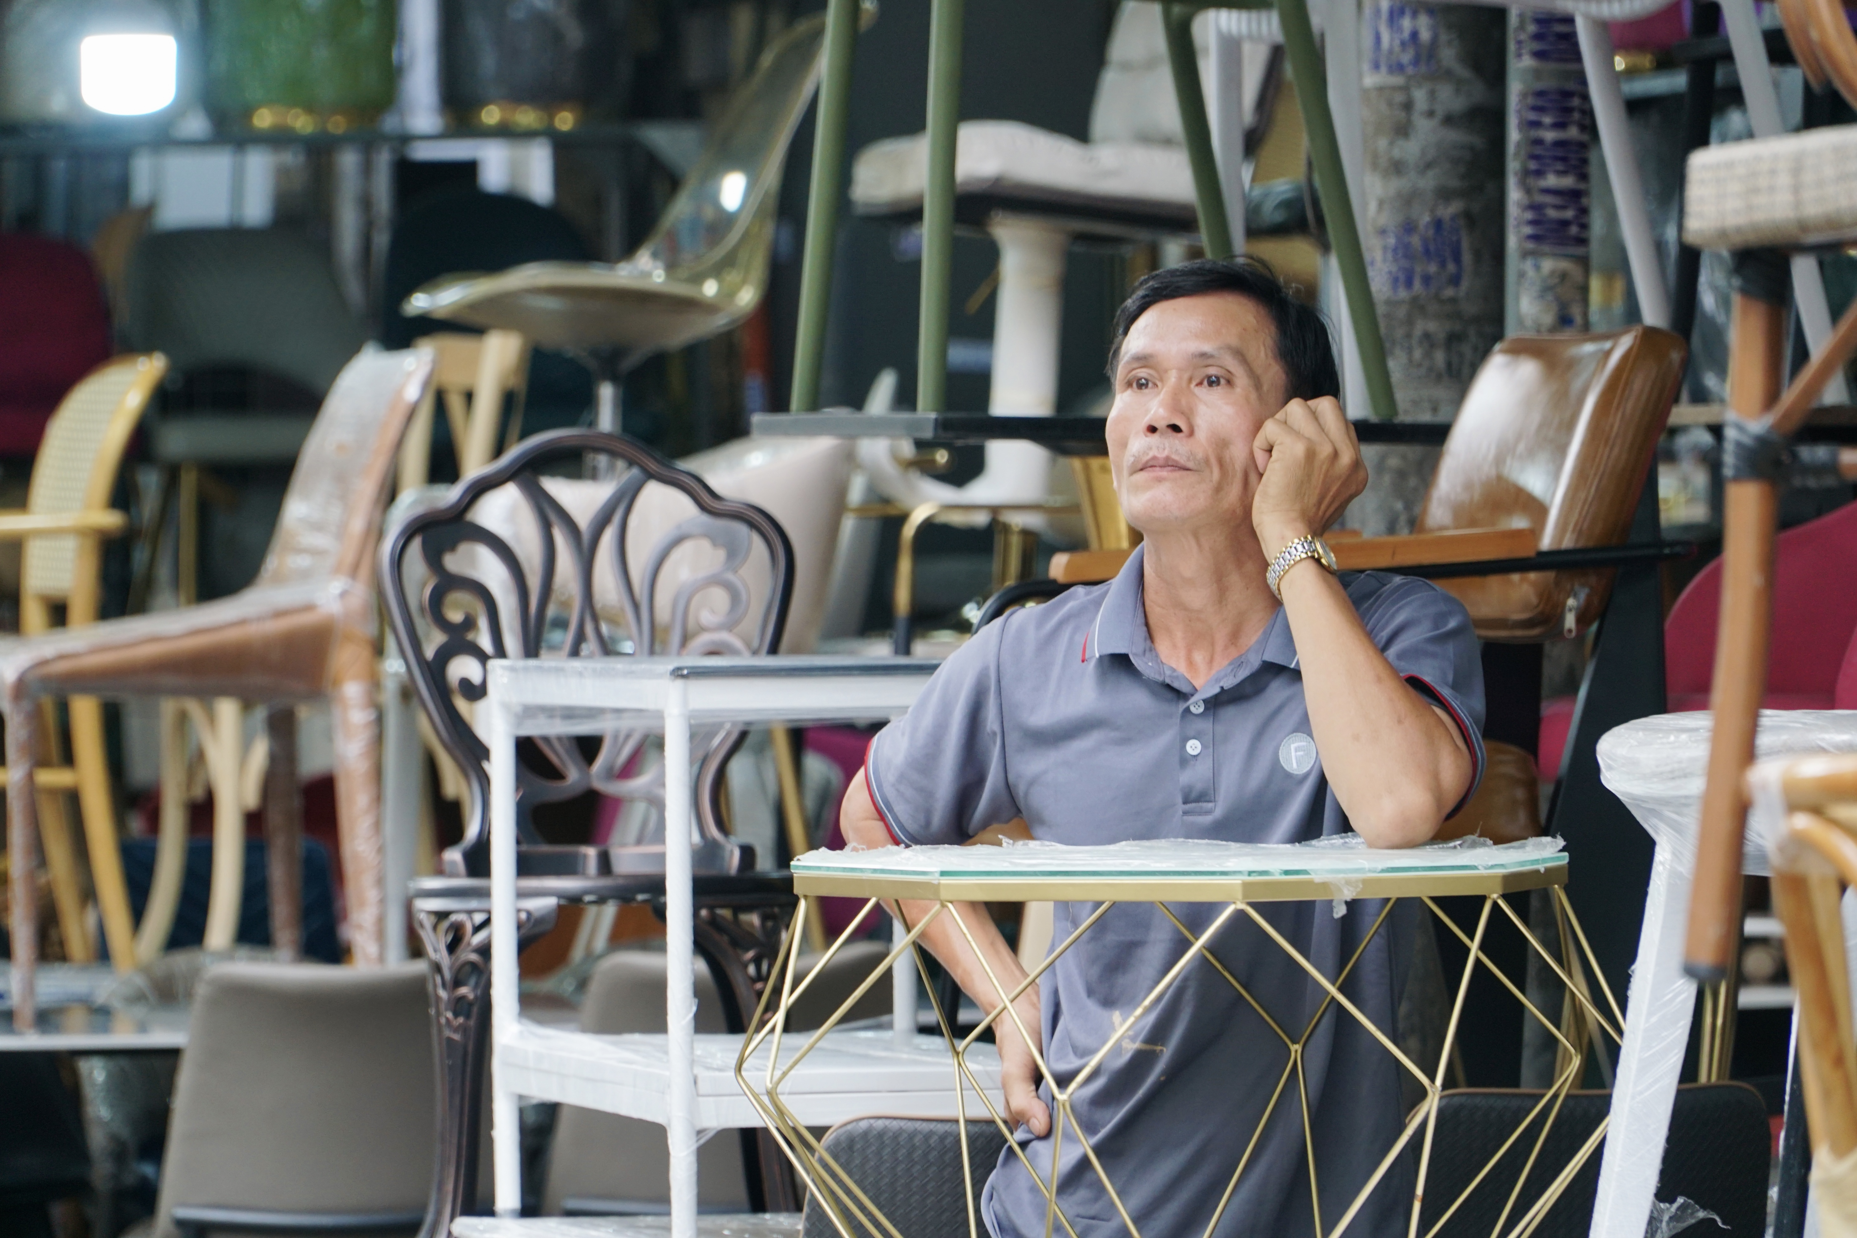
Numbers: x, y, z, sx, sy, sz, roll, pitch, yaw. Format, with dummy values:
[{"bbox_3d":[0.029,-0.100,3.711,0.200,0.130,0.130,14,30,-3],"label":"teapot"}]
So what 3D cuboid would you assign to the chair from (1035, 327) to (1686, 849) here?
[{"bbox_3d":[0.290,0.143,7.380,0.650,0.800,0.600,0,1,-14],"label":"chair"}]

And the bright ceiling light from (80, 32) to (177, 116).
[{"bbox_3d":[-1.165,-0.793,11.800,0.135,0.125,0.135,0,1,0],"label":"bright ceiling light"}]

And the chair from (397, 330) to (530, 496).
[{"bbox_3d":[-0.800,0.060,10.750,0.480,0.880,0.450,0,1,-18],"label":"chair"}]

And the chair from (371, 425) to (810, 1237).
[{"bbox_3d":[-0.320,0.252,7.820,0.420,0.880,0.480,0,1,-4],"label":"chair"}]

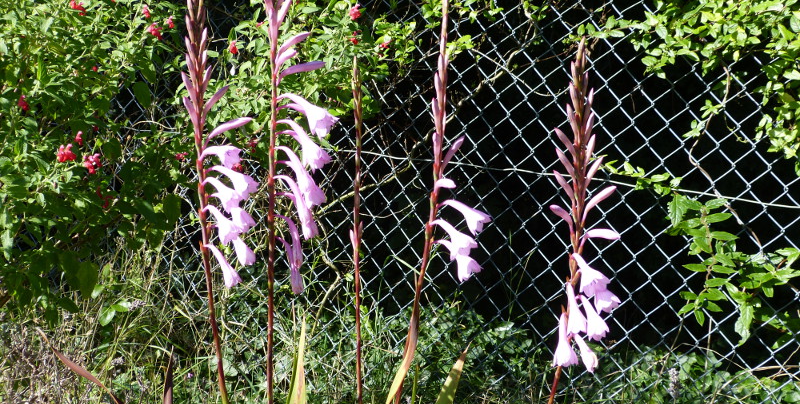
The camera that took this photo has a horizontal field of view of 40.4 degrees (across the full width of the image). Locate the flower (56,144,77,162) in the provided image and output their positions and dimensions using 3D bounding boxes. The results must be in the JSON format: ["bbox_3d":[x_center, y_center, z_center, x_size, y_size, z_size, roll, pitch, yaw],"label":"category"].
[{"bbox_3d":[-0.743,-0.107,2.420,0.043,0.038,0.034,-1,9,-17],"label":"flower"}]

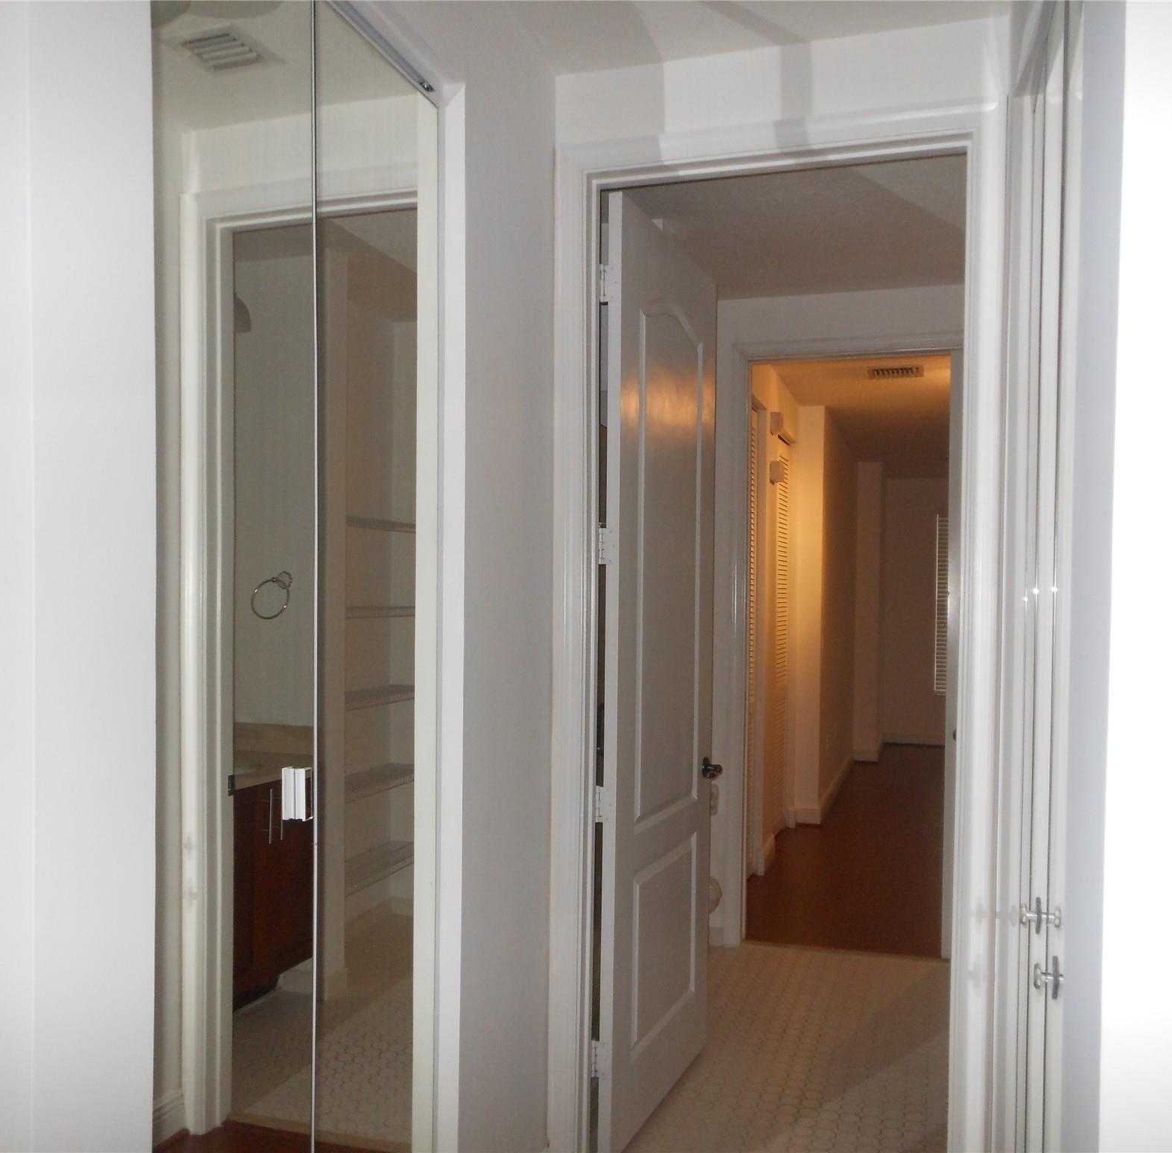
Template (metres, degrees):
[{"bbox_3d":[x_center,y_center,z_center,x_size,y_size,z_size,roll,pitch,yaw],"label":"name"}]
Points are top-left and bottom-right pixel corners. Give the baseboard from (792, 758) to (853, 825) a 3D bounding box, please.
[{"bbox_3d":[1.868,1.580,8.515,0.180,0.100,2.850,0,-1,18],"label":"baseboard"}]

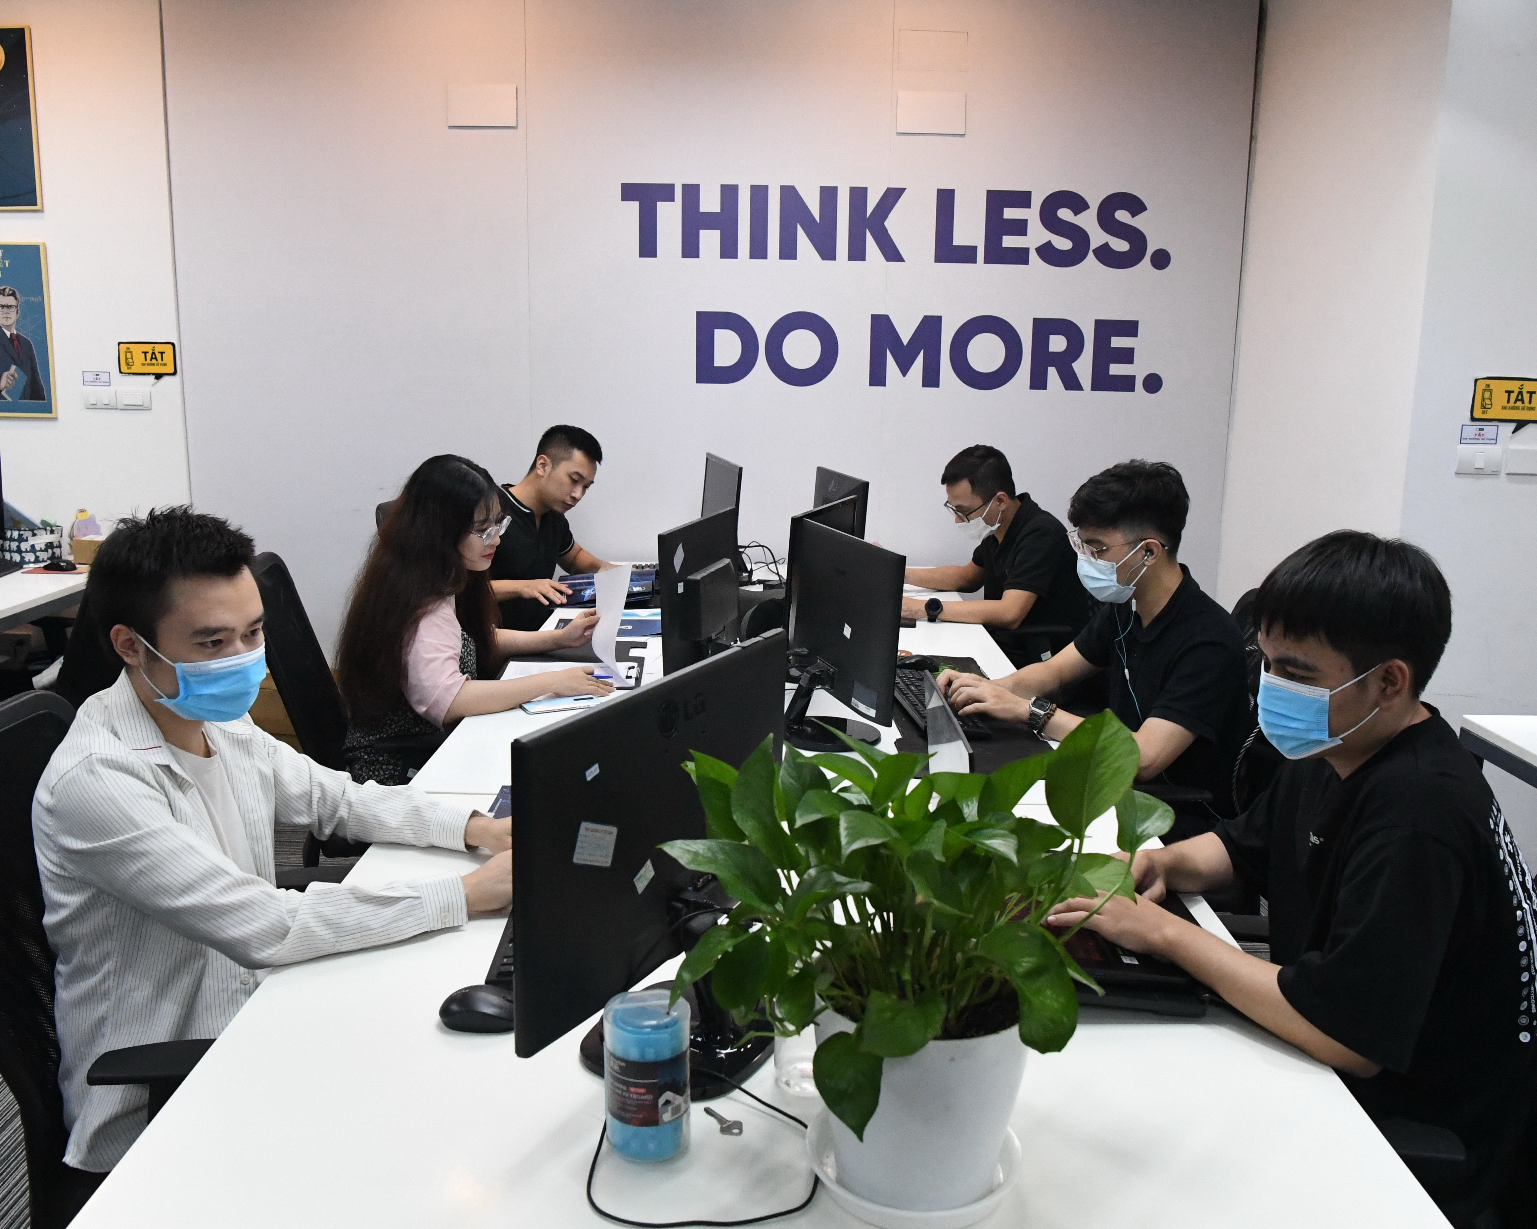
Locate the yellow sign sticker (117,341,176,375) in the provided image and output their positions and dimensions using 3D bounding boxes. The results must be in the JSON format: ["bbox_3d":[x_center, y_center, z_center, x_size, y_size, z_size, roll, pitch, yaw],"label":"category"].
[{"bbox_3d":[-2.130,-0.877,4.213,0.200,0.113,0.008,1,12,0],"label":"yellow sign sticker"}]

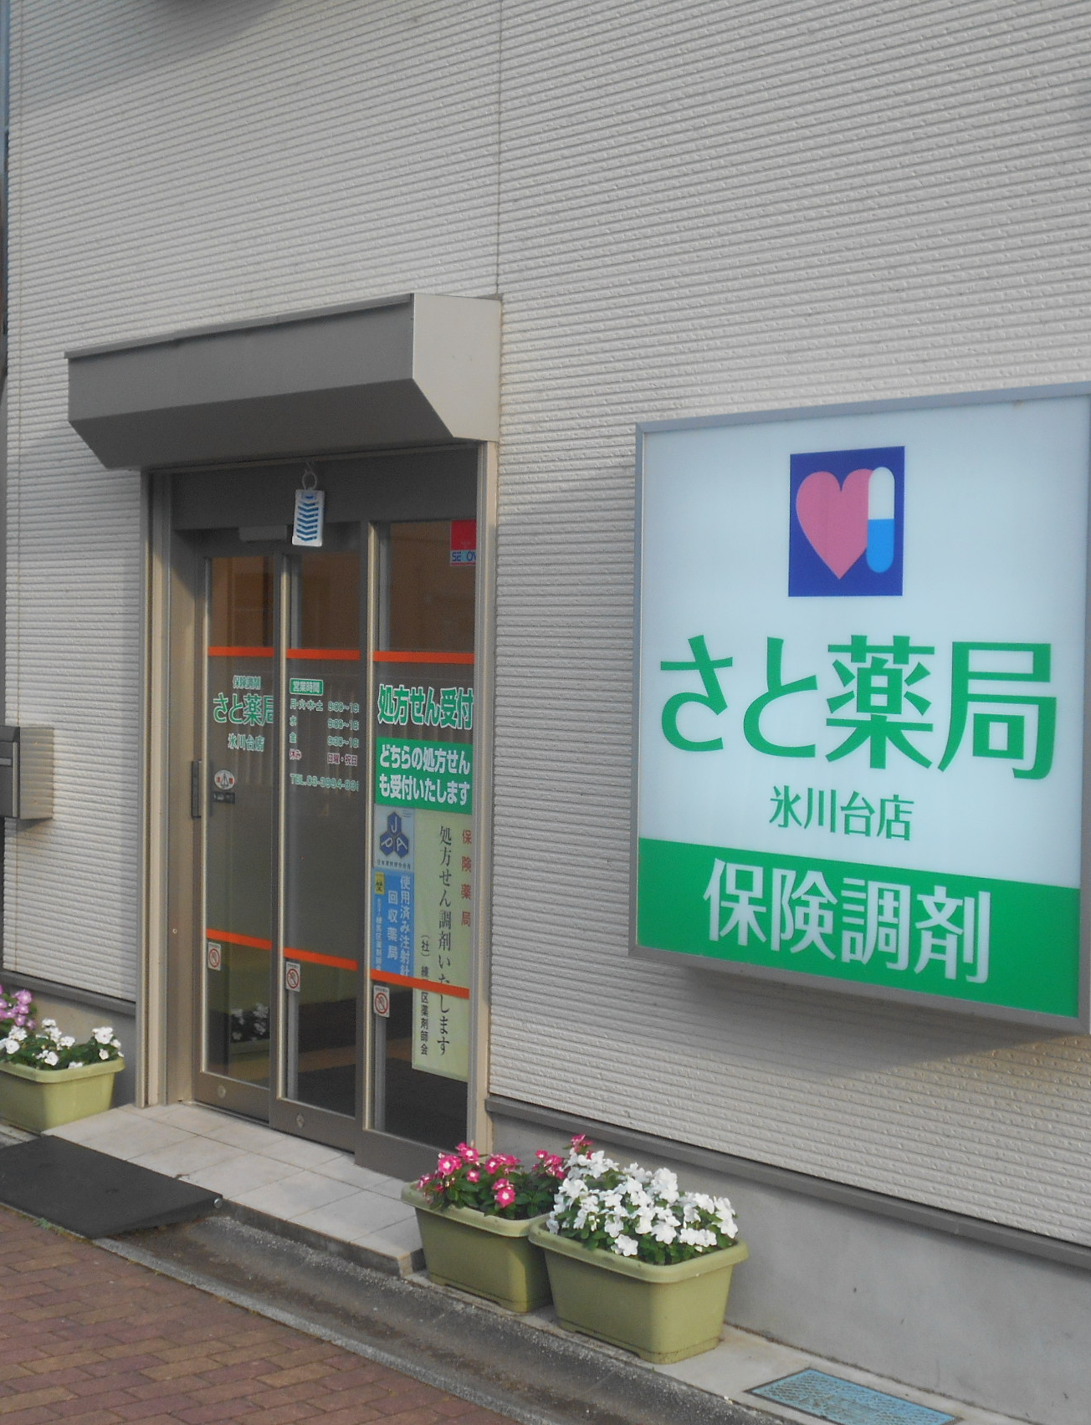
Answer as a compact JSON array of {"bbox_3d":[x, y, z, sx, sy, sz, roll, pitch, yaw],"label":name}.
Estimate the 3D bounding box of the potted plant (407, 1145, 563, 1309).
[{"bbox_3d":[-0.118,1.349,5.758,0.326,0.405,0.518,-1,3,-42],"label":"potted plant"}]

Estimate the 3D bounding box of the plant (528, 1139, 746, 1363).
[{"bbox_3d":[0.232,1.355,5.394,0.326,0.430,0.518,-1,3,-42],"label":"plant"}]

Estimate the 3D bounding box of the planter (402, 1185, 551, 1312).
[{"bbox_3d":[-0.123,1.429,5.762,0.326,0.245,0.518,-1,3,-42],"label":"planter"}]

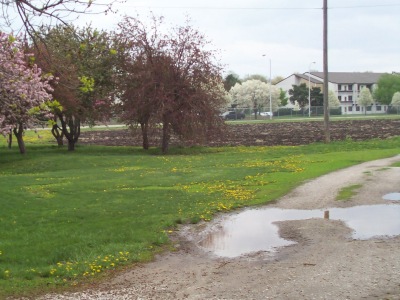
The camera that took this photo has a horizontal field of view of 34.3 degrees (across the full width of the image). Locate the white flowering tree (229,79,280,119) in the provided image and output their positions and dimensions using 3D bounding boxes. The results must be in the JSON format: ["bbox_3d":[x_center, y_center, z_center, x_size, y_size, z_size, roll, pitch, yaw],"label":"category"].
[{"bbox_3d":[9.740,-9.060,115.000,9.200,7.300,8.600,-1,4,0],"label":"white flowering tree"}]

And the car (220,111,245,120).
[{"bbox_3d":[5.570,-5.870,111.000,4.450,1.480,1.780,-3,4,-31],"label":"car"}]

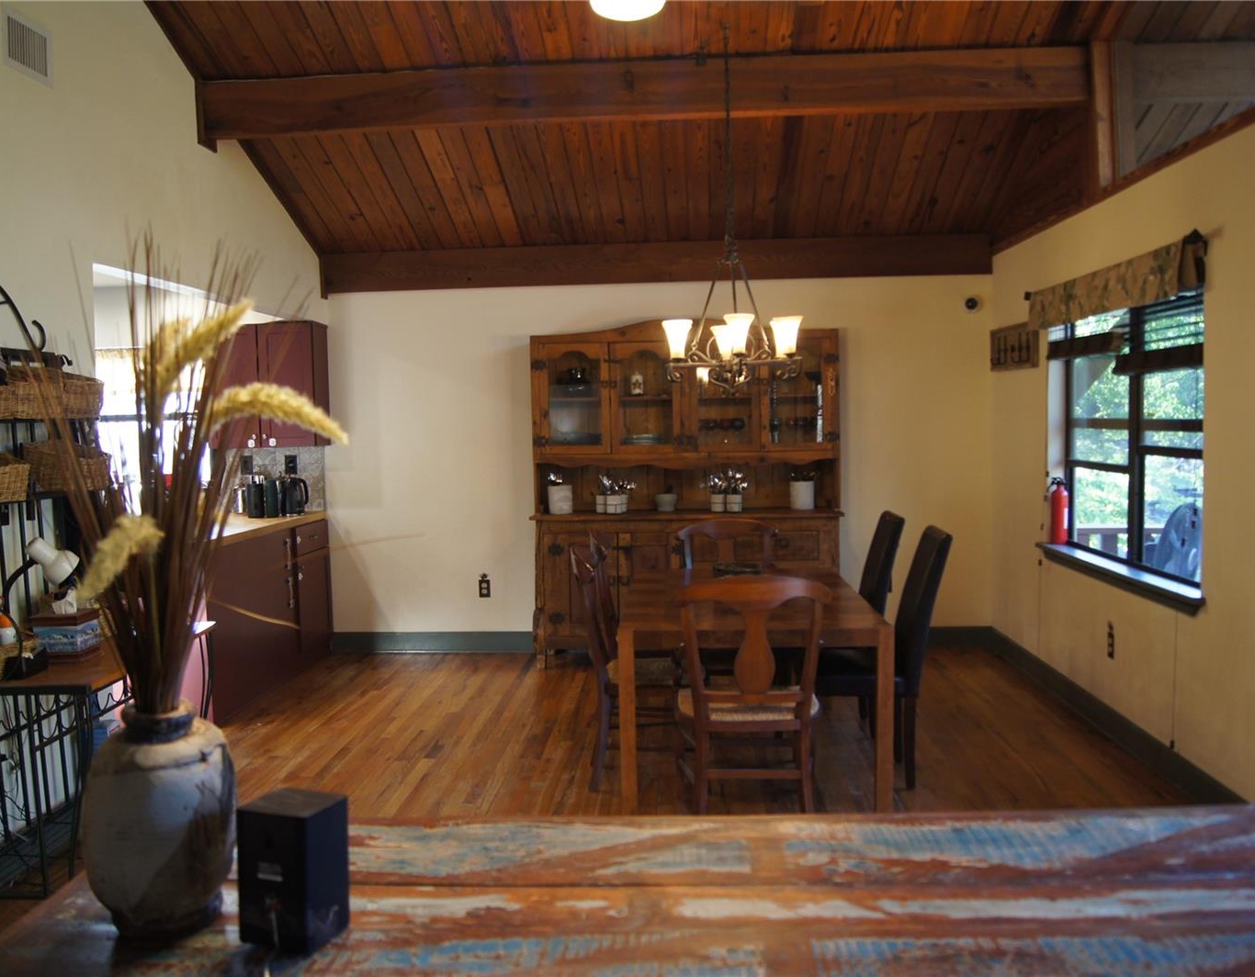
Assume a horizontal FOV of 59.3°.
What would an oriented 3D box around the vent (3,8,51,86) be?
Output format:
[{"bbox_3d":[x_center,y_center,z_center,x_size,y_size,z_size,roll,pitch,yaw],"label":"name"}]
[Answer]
[{"bbox_3d":[-2.102,-1.556,3.884,0.022,0.207,0.292,-1,4,3],"label":"vent"}]

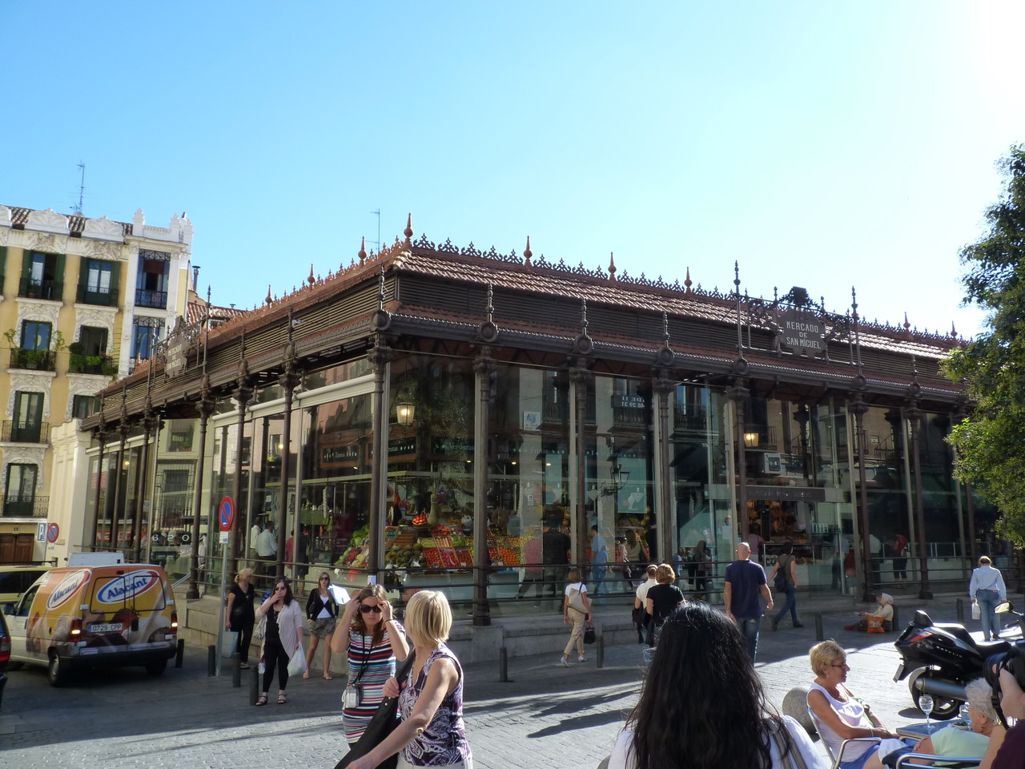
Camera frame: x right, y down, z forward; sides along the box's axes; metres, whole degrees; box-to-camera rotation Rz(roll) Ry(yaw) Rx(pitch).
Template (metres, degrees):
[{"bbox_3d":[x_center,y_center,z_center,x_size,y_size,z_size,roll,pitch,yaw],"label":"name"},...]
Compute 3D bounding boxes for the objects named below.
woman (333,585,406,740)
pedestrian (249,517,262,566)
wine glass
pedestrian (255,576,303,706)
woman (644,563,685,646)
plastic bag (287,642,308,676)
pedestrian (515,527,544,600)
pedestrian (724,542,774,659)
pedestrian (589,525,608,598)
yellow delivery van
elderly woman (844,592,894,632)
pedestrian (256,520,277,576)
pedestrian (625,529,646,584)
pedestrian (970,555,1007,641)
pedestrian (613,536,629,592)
[{"bbox_3d":[-0.879,2.086,4.914,0.500,1.660,0.380,-1,-9,6],"label":"woman"},{"bbox_3d":[-6.260,4.129,19.500,0.350,1.750,0.480,8,-12,-41],"label":"pedestrian"},{"bbox_3d":[2.428,1.923,4.696,0.085,0.181,0.085,0,-10,0],"label":"wine glass"},{"bbox_3d":[-3.086,3.369,10.573,0.620,1.633,0.420,0,-10,-2],"label":"pedestrian"},{"bbox_3d":[1.843,2.941,9.481,0.500,1.600,0.320,-1,-10,7],"label":"woman"},{"bbox_3d":[-2.910,3.716,10.800,0.250,0.430,0.160,3,-10,-16],"label":"plastic bag"},{"bbox_3d":[0.413,4.275,19.166,0.520,1.670,0.480,-4,-11,26],"label":"pedestrian"},{"bbox_3d":[3.248,3.087,11.048,0.660,1.790,0.420,0,-9,3],"label":"pedestrian"},{"bbox_3d":[2.077,4.249,19.292,0.400,1.710,0.480,-5,-11,30],"label":"pedestrian"},{"bbox_3d":[-7.597,4.086,14.164,4.130,1.850,1.760,-9,-14,43],"label":"yellow delivery van"},{"bbox_3d":[7.008,4.449,15.713,1.000,0.770,0.520,-4,-11,24],"label":"elderly woman"},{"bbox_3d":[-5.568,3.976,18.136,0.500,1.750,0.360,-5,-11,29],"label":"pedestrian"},{"bbox_3d":[2.881,4.226,18.851,0.470,1.591,0.340,2,-10,-11],"label":"pedestrian"},{"bbox_3d":[8.893,3.997,14.930,0.600,1.559,0.420,-6,-12,30],"label":"pedestrian"},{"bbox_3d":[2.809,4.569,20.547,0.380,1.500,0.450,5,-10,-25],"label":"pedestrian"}]

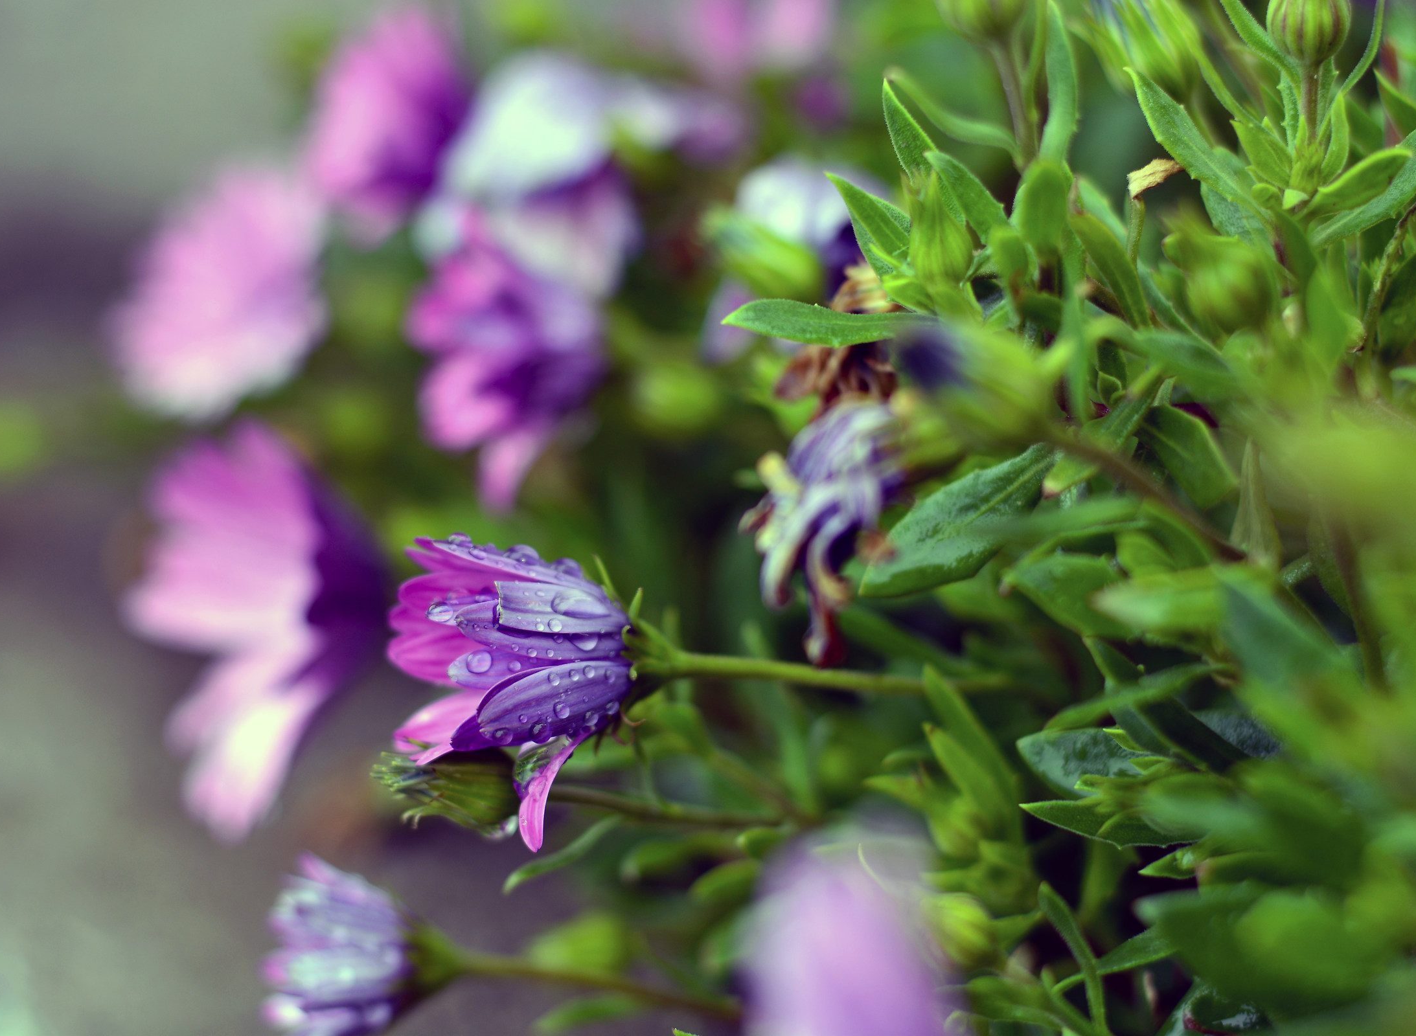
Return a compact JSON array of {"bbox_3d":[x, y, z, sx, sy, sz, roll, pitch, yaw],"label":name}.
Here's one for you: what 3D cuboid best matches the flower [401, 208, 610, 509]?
[{"bbox_3d":[-0.029,-0.022,0.455,0.023,0.038,0.034,-9,20,-26],"label":"flower"}]

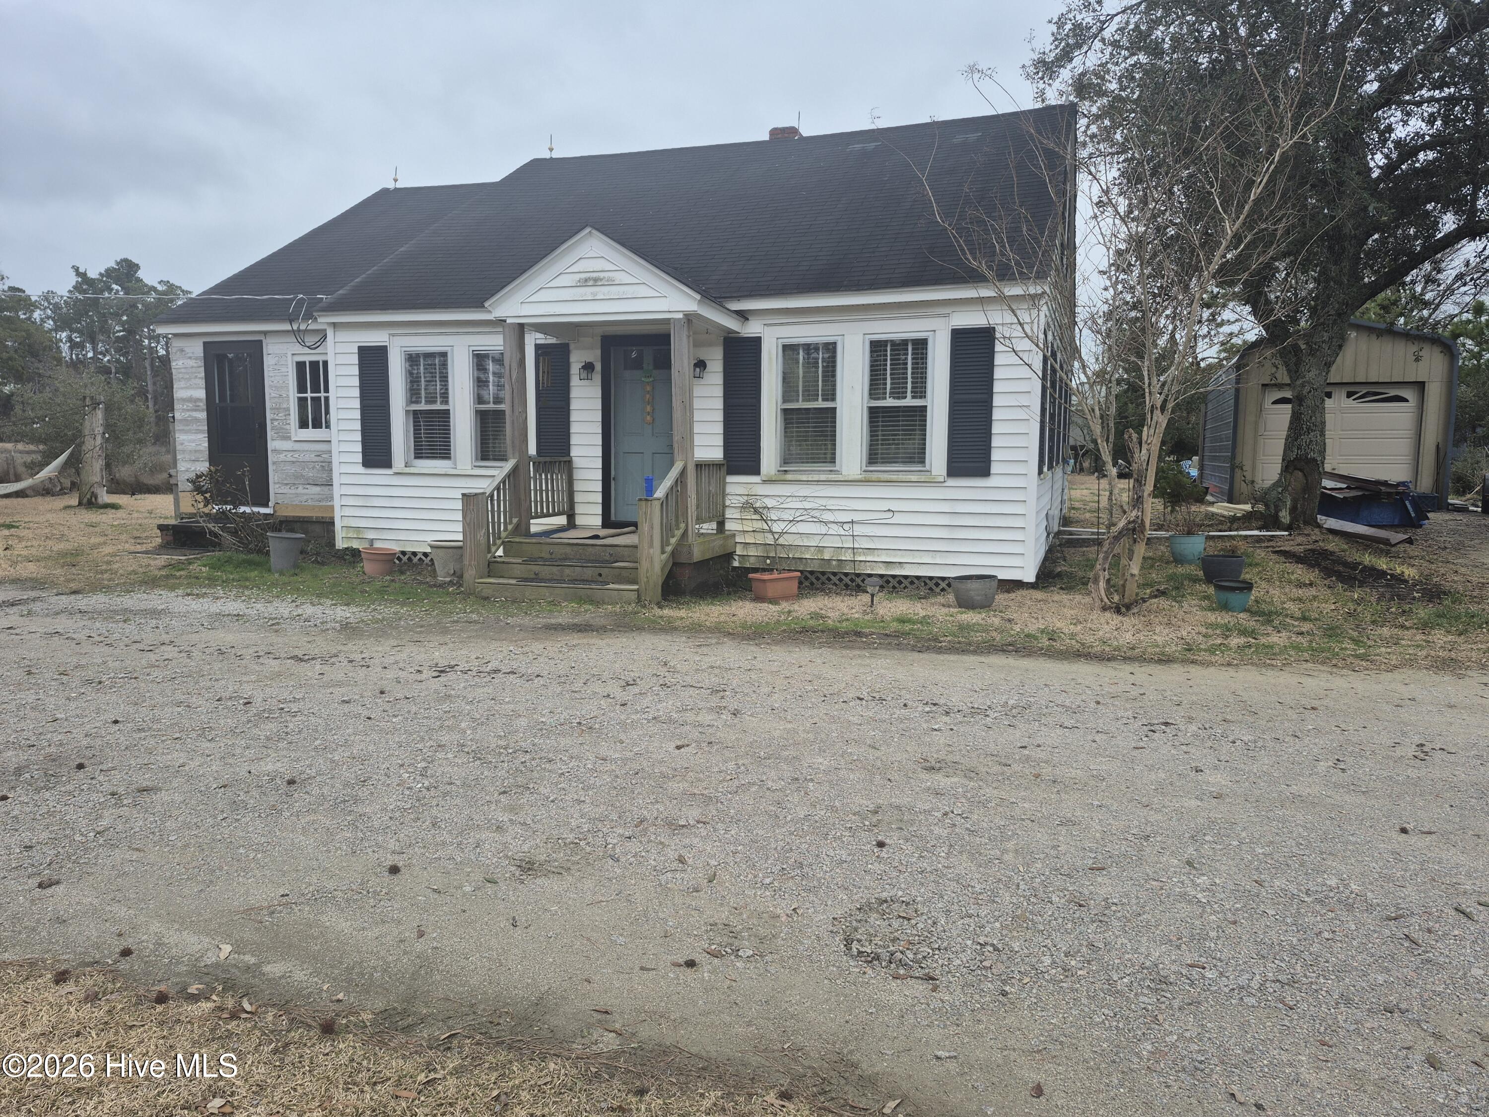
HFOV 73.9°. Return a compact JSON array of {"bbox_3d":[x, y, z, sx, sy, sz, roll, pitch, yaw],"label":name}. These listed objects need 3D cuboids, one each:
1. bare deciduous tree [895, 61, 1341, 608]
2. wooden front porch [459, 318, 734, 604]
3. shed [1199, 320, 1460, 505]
[{"bbox_3d":[3.564,-2.021,9.201,3.950,5.000,3.400,0,6,0],"label":"bare deciduous tree"},{"bbox_3d":[-1.481,-1.088,10.550,2.320,2.770,1.981,3,7,19],"label":"wooden front porch"},{"bbox_3d":[12.679,-3.165,22.124,3.850,3.600,6.200,3,7,19],"label":"shed"}]

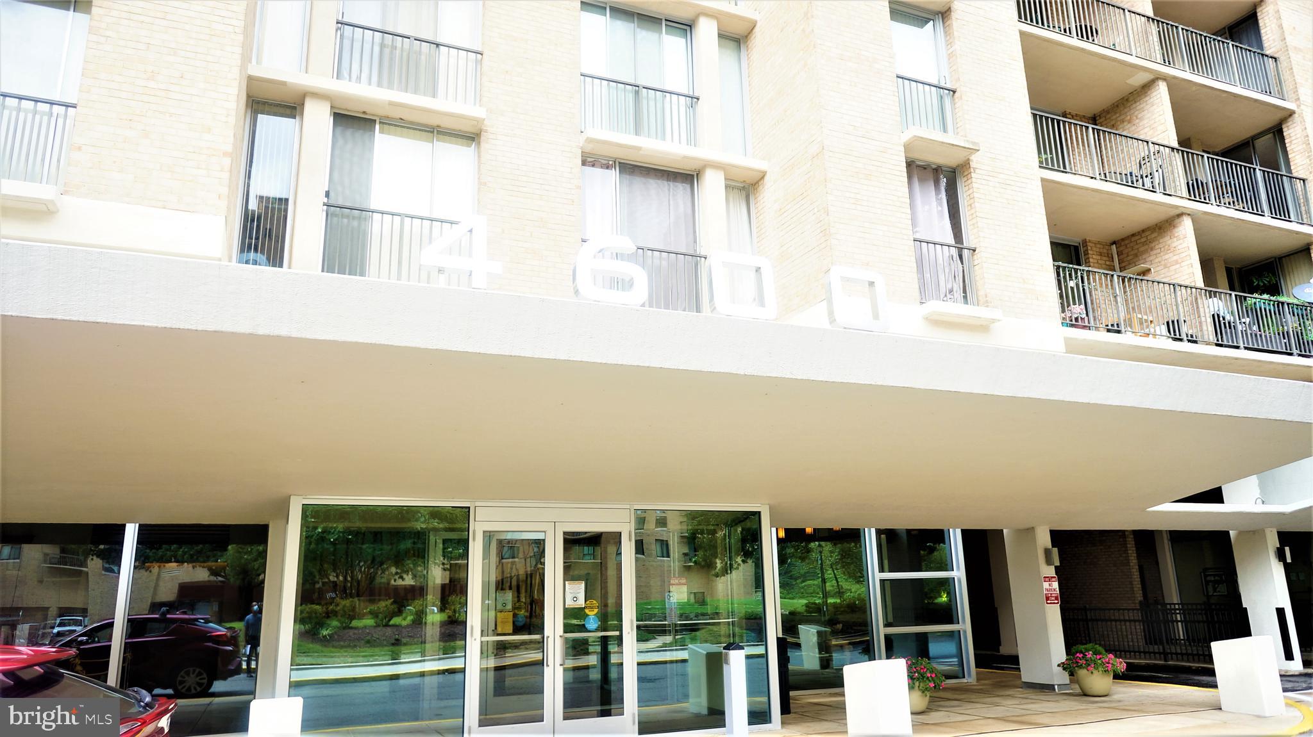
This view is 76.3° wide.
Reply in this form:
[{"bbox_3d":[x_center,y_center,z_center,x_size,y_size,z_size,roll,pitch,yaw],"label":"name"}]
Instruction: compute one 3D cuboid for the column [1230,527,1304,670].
[{"bbox_3d":[11.264,4.242,15.461,0.322,2.484,0.675,4,-15,-22],"label":"column"}]

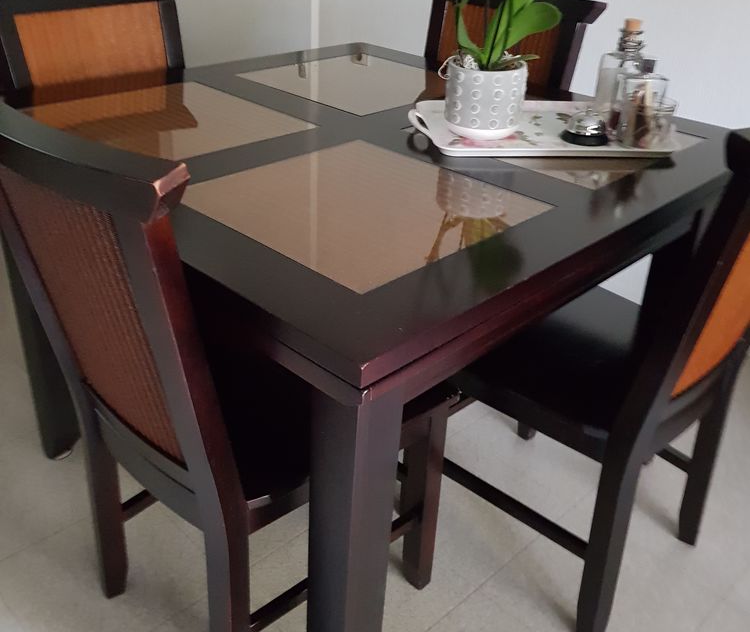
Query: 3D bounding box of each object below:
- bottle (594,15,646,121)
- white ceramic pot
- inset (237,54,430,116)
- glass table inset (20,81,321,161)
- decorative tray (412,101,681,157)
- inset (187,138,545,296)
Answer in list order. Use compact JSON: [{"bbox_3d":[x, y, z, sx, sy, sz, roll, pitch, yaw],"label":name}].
[{"bbox_3d":[0.469,-0.461,1.425,0.085,0.187,0.085,2,30,-1],"label":"bottle"},{"bbox_3d":[0.195,-0.387,1.340,0.136,0.119,0.136,2,30,-1],"label":"white ceramic pot"},{"bbox_3d":[-0.026,-0.531,1.699,0.404,0.006,0.417,28,38,35],"label":"inset"},{"bbox_3d":[-0.386,-0.356,1.364,0.404,0.006,0.403,28,38,35],"label":"glass table inset"},{"bbox_3d":[0.292,-0.350,1.388,0.470,0.027,0.318,-1,30,-7],"label":"decorative tray"},{"bbox_3d":[-0.022,-0.165,1.073,0.405,0.006,0.403,28,38,35],"label":"inset"}]

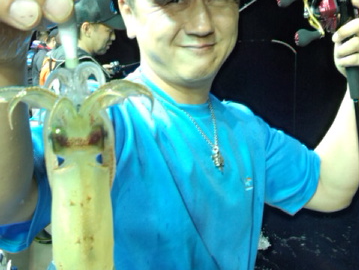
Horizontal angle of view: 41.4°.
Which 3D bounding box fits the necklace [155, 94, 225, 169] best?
[{"bbox_3d":[0.026,-0.025,0.785,0.140,0.155,0.125,-9,15,-30],"label":"necklace"}]

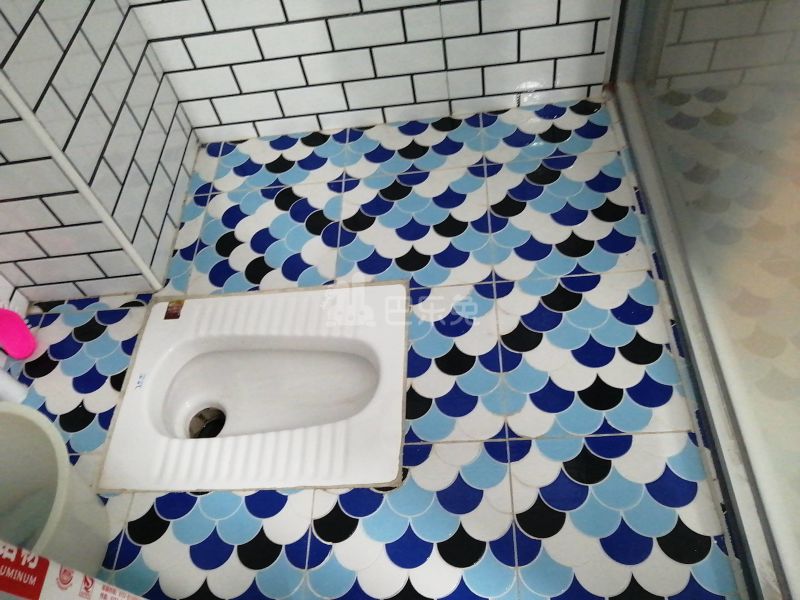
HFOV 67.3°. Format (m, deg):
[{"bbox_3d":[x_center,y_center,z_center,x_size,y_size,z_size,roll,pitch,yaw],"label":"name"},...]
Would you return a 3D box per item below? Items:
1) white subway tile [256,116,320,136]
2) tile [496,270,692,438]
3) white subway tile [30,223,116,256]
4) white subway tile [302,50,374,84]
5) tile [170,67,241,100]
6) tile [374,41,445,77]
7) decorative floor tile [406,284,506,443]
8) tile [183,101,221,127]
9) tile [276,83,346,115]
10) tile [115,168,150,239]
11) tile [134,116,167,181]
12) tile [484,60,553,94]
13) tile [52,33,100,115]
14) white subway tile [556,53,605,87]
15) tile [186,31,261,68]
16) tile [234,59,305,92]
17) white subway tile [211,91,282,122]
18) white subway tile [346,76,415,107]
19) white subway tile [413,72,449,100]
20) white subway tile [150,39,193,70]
[{"bbox_3d":[-0.264,-0.415,1.421,0.150,0.041,0.009,-4,54,7],"label":"white subway tile"},{"bbox_3d":[0.304,0.086,0.999,0.272,0.010,0.299,-4,55,7],"label":"tile"},{"bbox_3d":[-0.575,-0.107,1.071,0.148,0.071,0.010,-4,55,7],"label":"white subway tile"},{"bbox_3d":[-0.131,-0.503,1.296,0.150,0.071,0.009,-4,54,7],"label":"white subway tile"},{"bbox_3d":[-0.431,-0.482,1.332,0.144,0.071,0.009,-4,54,7],"label":"tile"},{"bbox_3d":[0.021,-0.514,1.277,0.150,0.071,0.009,-4,54,7],"label":"tile"},{"bbox_3d":[0.091,0.099,1.023,0.160,0.010,0.298,-4,55,7],"label":"decorative floor tile"},{"bbox_3d":[-0.457,-0.433,1.386,0.073,0.071,0.010,-4,55,7],"label":"tile"},{"bbox_3d":[-0.195,-0.452,1.353,0.149,0.071,0.010,-4,55,7],"label":"tile"},{"bbox_3d":[-0.506,-0.185,1.132,0.009,0.071,0.150,-5,54,6],"label":"tile"},{"bbox_3d":[-0.507,-0.310,1.217,0.010,0.071,0.149,-5,55,6],"label":"tile"},{"bbox_3d":[0.259,-0.488,1.309,0.150,0.071,0.009,-4,54,7],"label":"tile"},{"bbox_3d":[-0.537,-0.372,0.994,0.010,0.071,0.148,-4,55,7],"label":"tile"},{"bbox_3d":[0.383,-0.491,1.286,0.100,0.071,0.010,-4,55,7],"label":"white subway tile"},{"bbox_3d":[-0.365,-0.525,1.251,0.149,0.071,0.010,-4,55,7],"label":"tile"},{"bbox_3d":[-0.279,-0.485,1.294,0.148,0.071,0.010,-4,55,7],"label":"tile"},{"bbox_3d":[-0.343,-0.438,1.363,0.148,0.071,0.010,-4,55,7],"label":"white subway tile"},{"bbox_3d":[-0.045,-0.462,1.335,0.149,0.071,0.010,-4,55,7],"label":"white subway tile"},{"bbox_3d":[0.068,-0.468,1.315,0.074,0.071,0.010,-4,55,7],"label":"white subway tile"},{"bbox_3d":[-0.476,-0.517,1.264,0.072,0.071,0.010,-4,55,7],"label":"white subway tile"}]

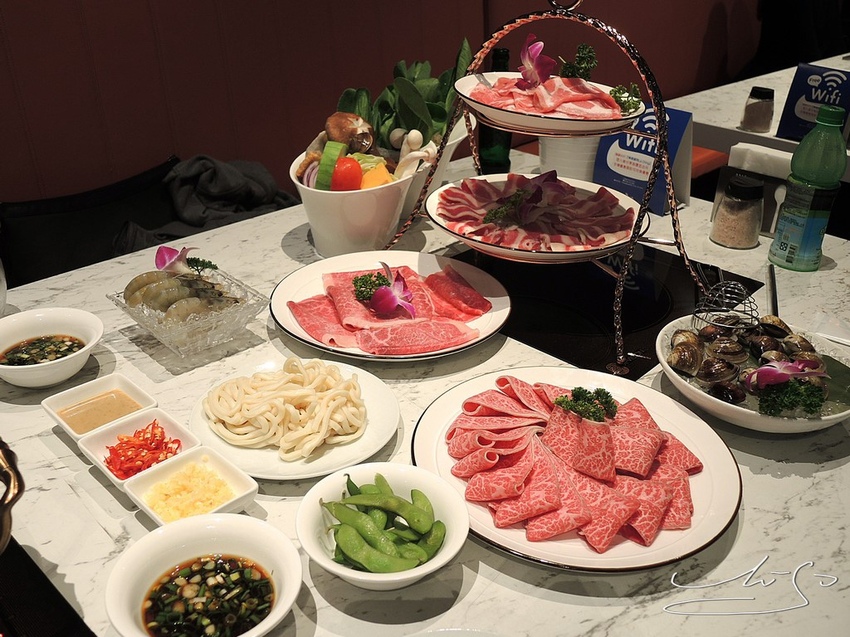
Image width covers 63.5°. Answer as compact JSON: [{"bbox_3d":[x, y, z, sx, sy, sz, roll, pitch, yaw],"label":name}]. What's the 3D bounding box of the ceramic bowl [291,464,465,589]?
[{"bbox_3d":[-0.030,0.161,0.503,0.119,0.043,0.119,1,28,-1],"label":"ceramic bowl"}]

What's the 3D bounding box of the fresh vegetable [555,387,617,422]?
[{"bbox_3d":[0.144,0.077,0.615,0.056,0.030,0.038,2,28,0],"label":"fresh vegetable"}]

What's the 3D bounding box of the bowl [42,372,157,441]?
[{"bbox_3d":[-0.306,0.088,0.648,0.075,0.024,0.075,24,35,36],"label":"bowl"}]

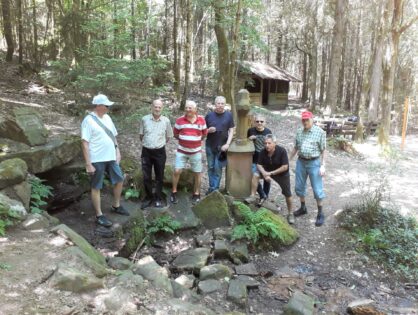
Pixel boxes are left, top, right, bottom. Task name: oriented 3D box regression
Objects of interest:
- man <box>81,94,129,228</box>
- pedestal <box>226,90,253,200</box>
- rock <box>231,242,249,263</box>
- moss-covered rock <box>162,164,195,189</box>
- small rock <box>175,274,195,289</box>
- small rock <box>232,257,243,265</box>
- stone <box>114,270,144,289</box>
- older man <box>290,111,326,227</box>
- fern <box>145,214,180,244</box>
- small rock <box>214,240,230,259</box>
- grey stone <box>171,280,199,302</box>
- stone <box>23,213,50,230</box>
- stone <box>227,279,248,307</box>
[{"bbox_3d":[-1.435,0.007,4.520,0.500,1.760,0.560,9,11,43],"label":"man"},{"bbox_3d":[0.548,-0.223,5.473,0.450,1.820,0.430,0,6,-7],"label":"pedestal"},{"bbox_3d":[0.410,1.244,4.317,0.210,0.170,0.240,4,12,20],"label":"rock"},{"bbox_3d":[-0.570,0.361,6.200,0.620,0.420,0.420,1,6,0],"label":"moss-covered rock"},{"bbox_3d":[-0.236,1.202,3.171,0.180,0.100,0.140,1,10,0],"label":"small rock"},{"bbox_3d":[0.342,1.236,3.920,0.125,0.080,0.110,1,8,0],"label":"small rock"},{"bbox_3d":[-0.833,1.245,3.420,0.270,0.130,0.190,0,11,0],"label":"stone"},{"bbox_3d":[1.500,0.147,4.977,0.520,1.730,0.400,4,10,16],"label":"older man"},{"bbox_3d":[-0.655,1.014,4.600,0.500,0.360,0.440,1,6,0],"label":"fern"},{"bbox_3d":[0.182,1.234,4.396,0.190,0.140,0.220,0,11,0],"label":"small rock"},{"bbox_3d":[-0.242,1.321,3.220,0.260,0.140,0.240,1,8,0],"label":"grey stone"},{"bbox_3d":[-2.065,0.765,3.924,0.300,0.140,0.220,-2,10,-18],"label":"stone"},{"bbox_3d":[0.269,1.290,3.134,0.200,0.130,0.270,2,10,3],"label":"stone"}]

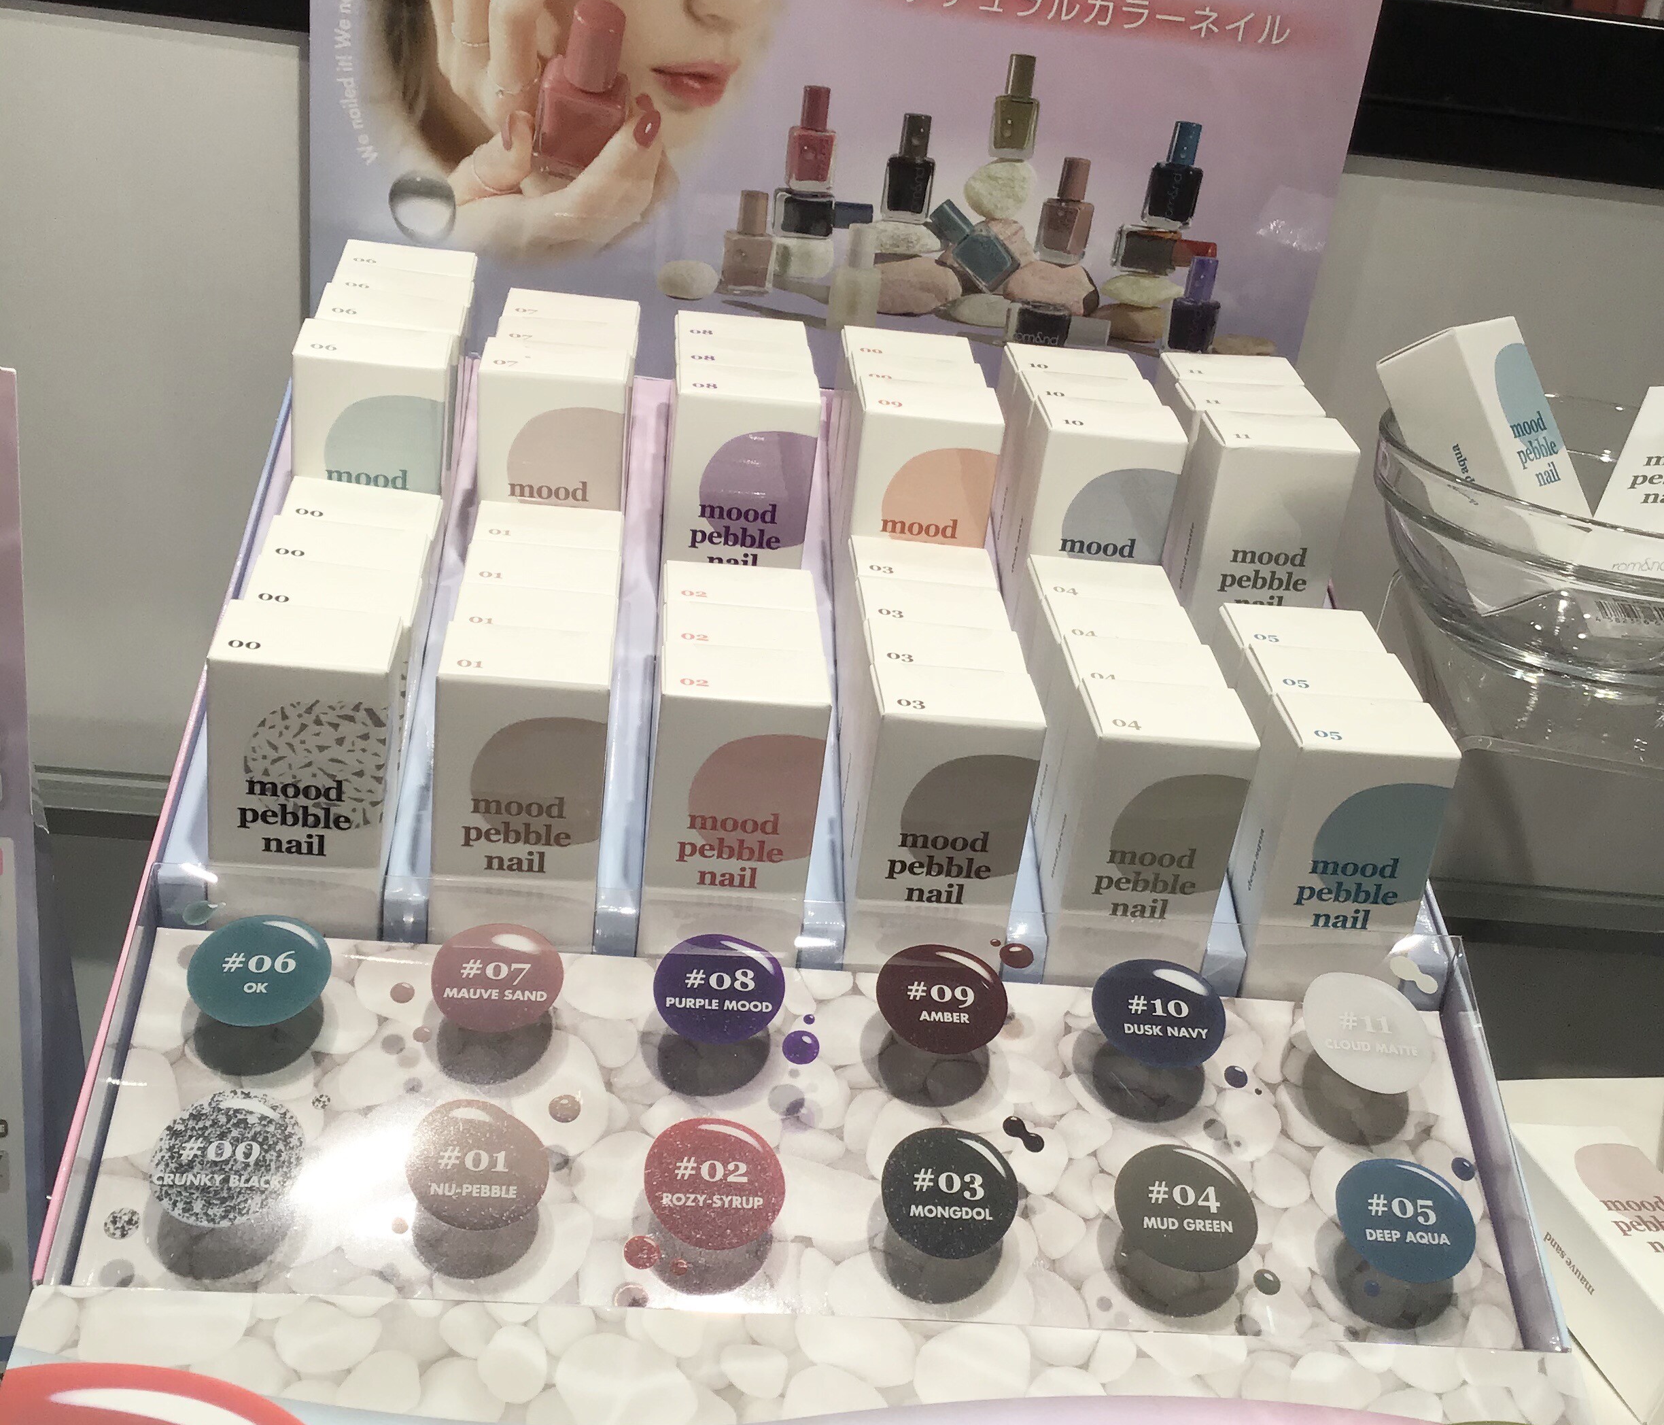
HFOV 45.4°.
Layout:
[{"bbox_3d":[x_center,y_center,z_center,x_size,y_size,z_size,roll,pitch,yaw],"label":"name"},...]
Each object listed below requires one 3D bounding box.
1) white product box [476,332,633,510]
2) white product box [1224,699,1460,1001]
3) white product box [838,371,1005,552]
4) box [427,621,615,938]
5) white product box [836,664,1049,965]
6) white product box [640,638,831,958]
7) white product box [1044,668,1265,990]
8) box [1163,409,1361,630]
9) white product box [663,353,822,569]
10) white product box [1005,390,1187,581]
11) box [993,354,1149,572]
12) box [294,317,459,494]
[{"bbox_3d":[-0.064,-0.050,0.458,0.032,0.065,0.021,4,30,-5],"label":"white product box"},{"bbox_3d":[0.103,0.030,0.411,0.032,0.065,0.021,3,30,-5],"label":"white product box"},{"bbox_3d":[0.021,-0.046,0.510,0.035,0.072,0.024,4,29,-6],"label":"white product box"},{"bbox_3d":[-0.062,0.017,0.398,0.032,0.065,0.021,4,31,-6],"label":"box"},{"bbox_3d":[0.022,0.028,0.437,0.035,0.072,0.024,4,29,-6],"label":"white product box"},{"bbox_3d":[-0.021,0.021,0.402,0.032,0.065,0.021,4,29,-7],"label":"white product box"},{"bbox_3d":[0.068,0.031,0.442,0.035,0.072,0.024,4,29,-6],"label":"white product box"},{"bbox_3d":[0.109,-0.039,0.519,0.035,0.072,0.024,4,29,-6],"label":"box"},{"bbox_3d":[-0.024,-0.050,0.505,0.035,0.072,0.024,4,29,-6],"label":"white product box"},{"bbox_3d":[0.062,-0.041,0.479,0.032,0.065,0.021,4,30,-6],"label":"white product box"},{"bbox_3d":[0.060,-0.050,0.498,0.032,0.065,0.021,3,30,-5],"label":"box"},{"bbox_3d":[-0.114,-0.057,0.493,0.035,0.072,0.024,4,29,-6],"label":"box"}]

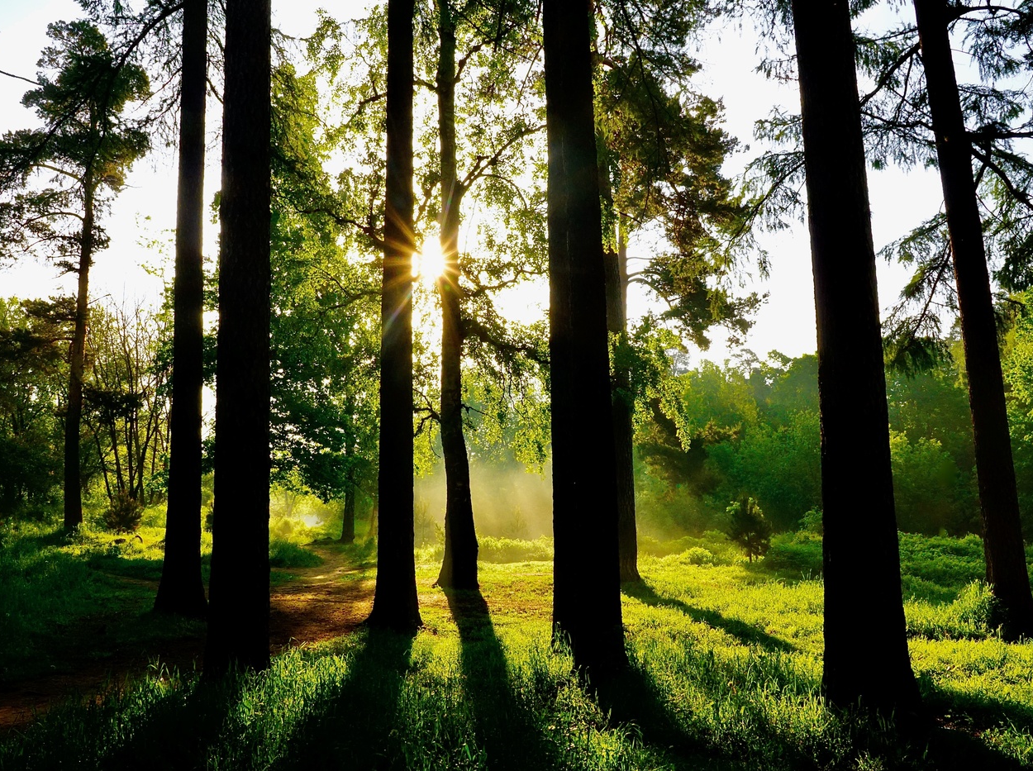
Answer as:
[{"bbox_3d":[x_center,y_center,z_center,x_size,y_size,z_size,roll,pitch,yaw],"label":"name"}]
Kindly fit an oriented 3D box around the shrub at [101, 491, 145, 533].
[{"bbox_3d":[-12.469,4.014,27.582,1.300,1.270,1.250,0,-7,0],"label":"shrub"}]

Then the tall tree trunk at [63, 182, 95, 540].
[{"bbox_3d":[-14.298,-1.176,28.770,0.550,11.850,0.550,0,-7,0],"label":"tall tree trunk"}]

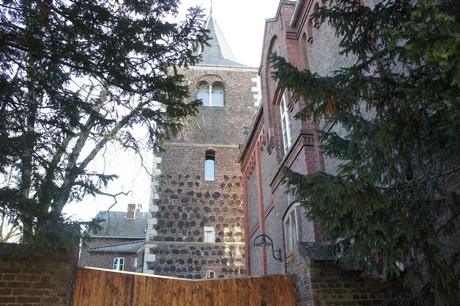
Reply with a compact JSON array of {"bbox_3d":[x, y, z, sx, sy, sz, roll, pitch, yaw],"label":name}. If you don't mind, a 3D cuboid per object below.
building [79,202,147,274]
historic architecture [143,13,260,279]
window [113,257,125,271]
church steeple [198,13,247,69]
[{"bbox_3d":[-7.182,10.019,27.788,7.400,11.931,6.600,2,-29,-6],"label":"building"},{"bbox_3d":[-1.692,-0.691,27.268,7.310,30.488,7.310,2,-29,-6],"label":"historic architecture"},{"bbox_3d":[-7.902,7.972,24.541,0.781,1.051,0.140,2,-29,-6],"label":"window"},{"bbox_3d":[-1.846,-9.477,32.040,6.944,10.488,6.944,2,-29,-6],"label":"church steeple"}]

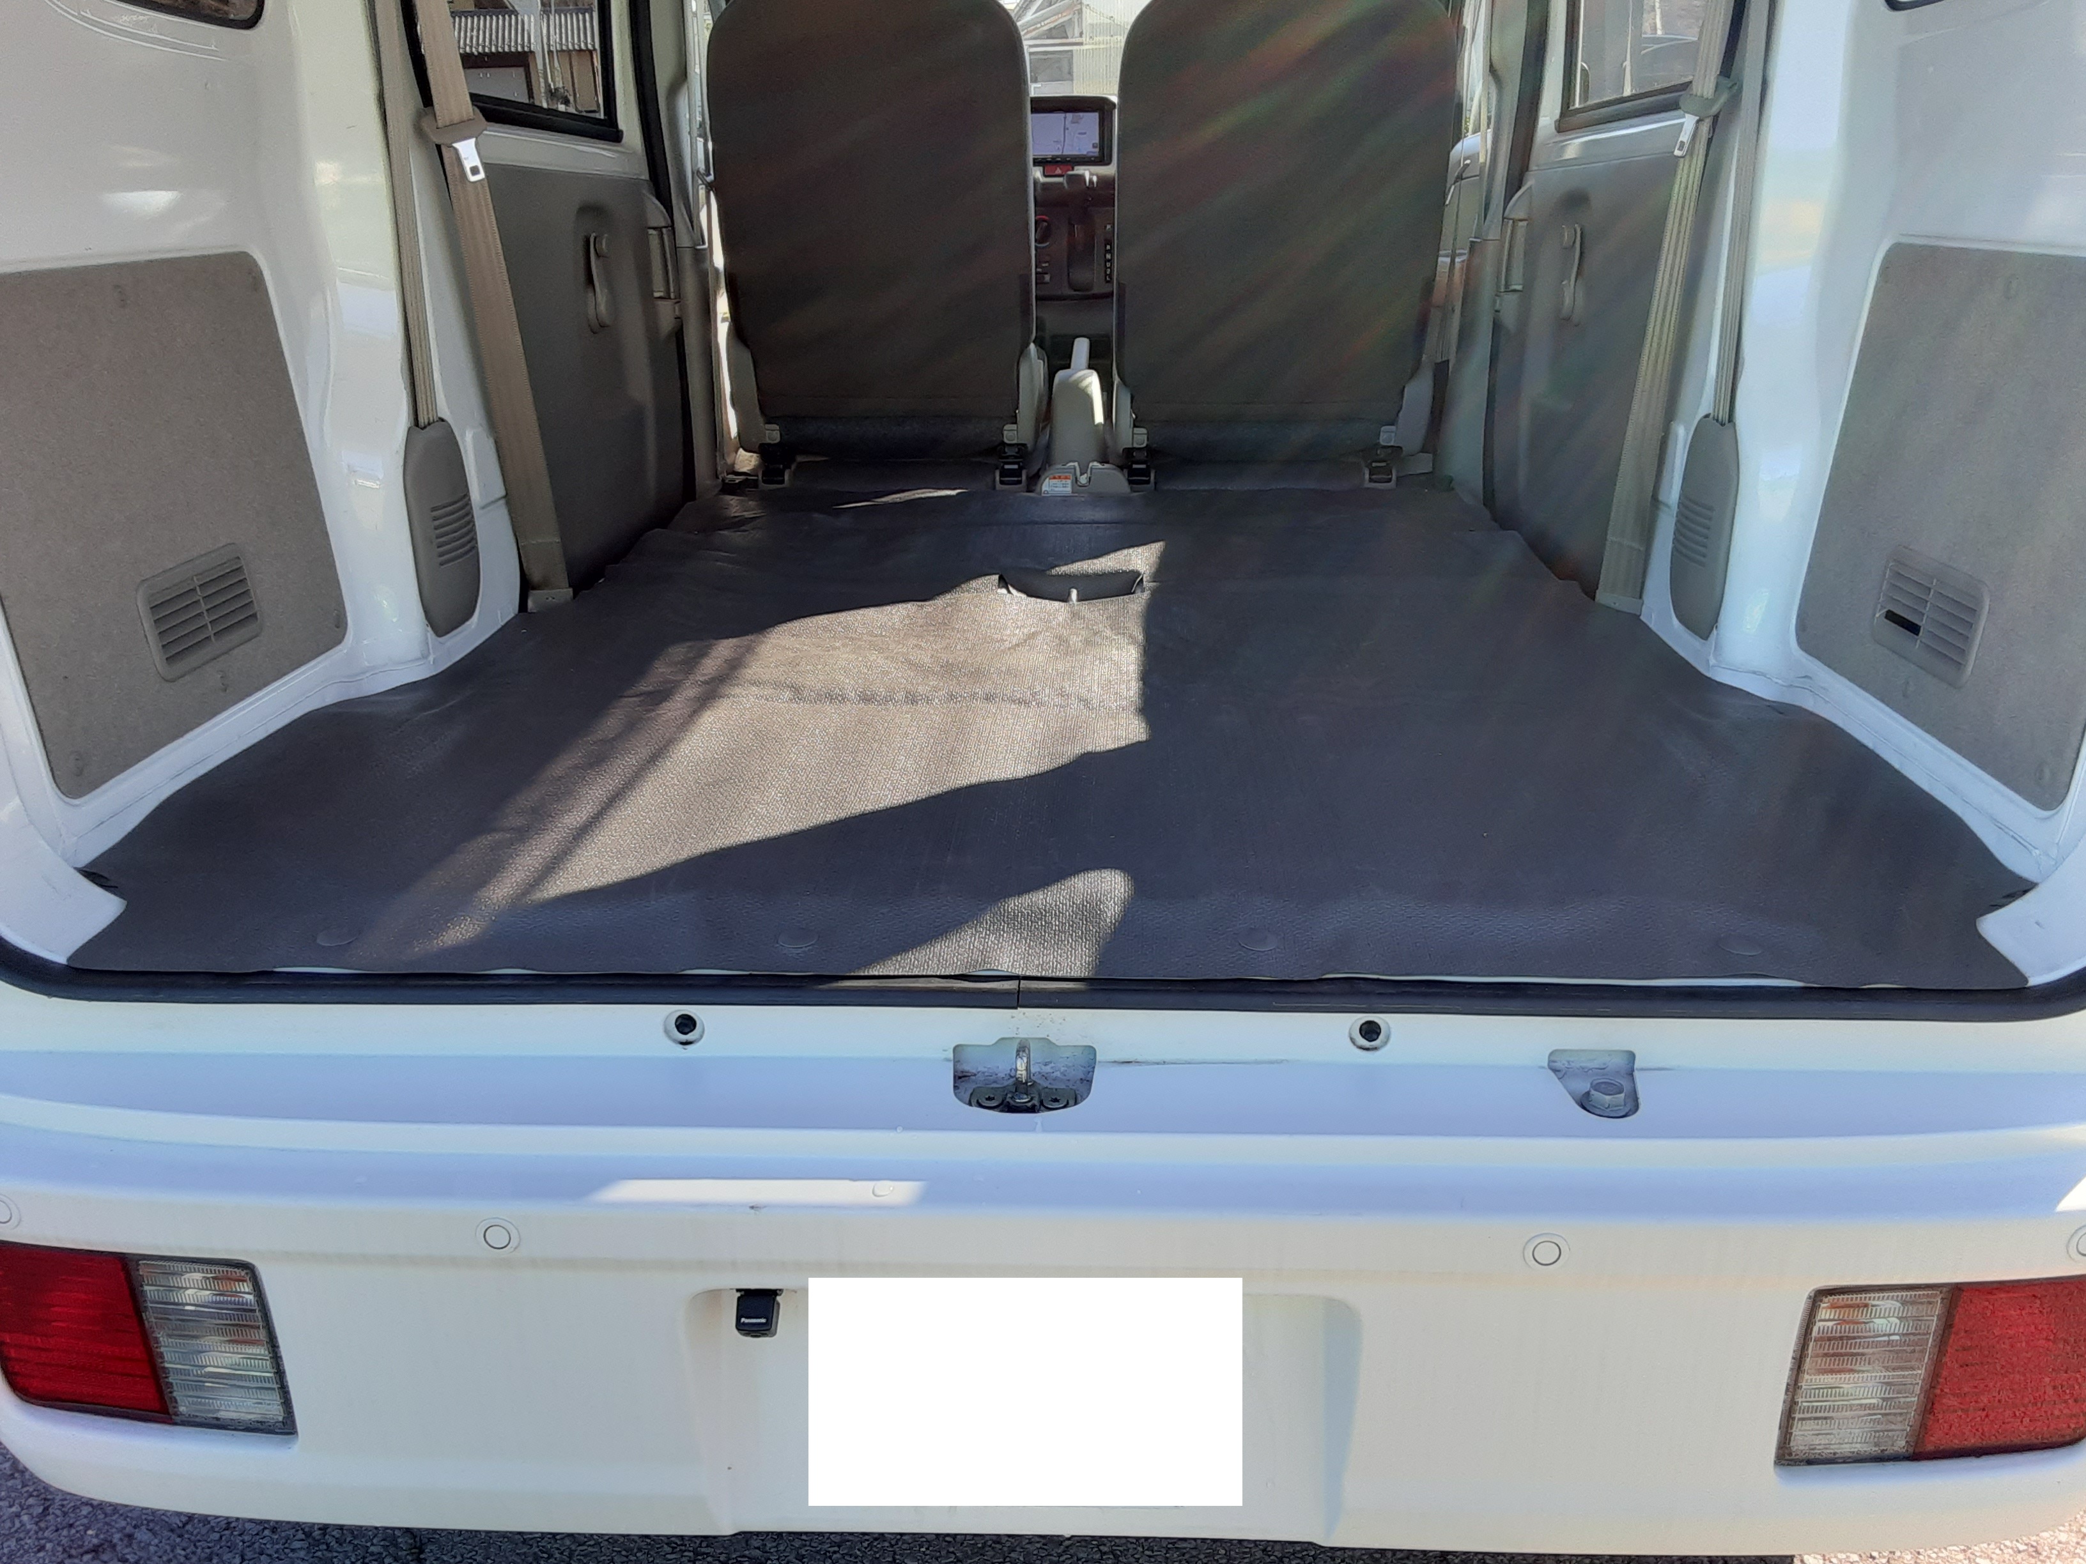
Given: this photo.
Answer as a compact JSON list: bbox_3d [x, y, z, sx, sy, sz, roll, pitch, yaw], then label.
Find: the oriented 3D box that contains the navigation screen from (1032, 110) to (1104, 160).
[{"bbox_3d":[0.039,-1.334,3.360,0.175,0.105,0.030,0,12,2],"label":"navigation screen"}]

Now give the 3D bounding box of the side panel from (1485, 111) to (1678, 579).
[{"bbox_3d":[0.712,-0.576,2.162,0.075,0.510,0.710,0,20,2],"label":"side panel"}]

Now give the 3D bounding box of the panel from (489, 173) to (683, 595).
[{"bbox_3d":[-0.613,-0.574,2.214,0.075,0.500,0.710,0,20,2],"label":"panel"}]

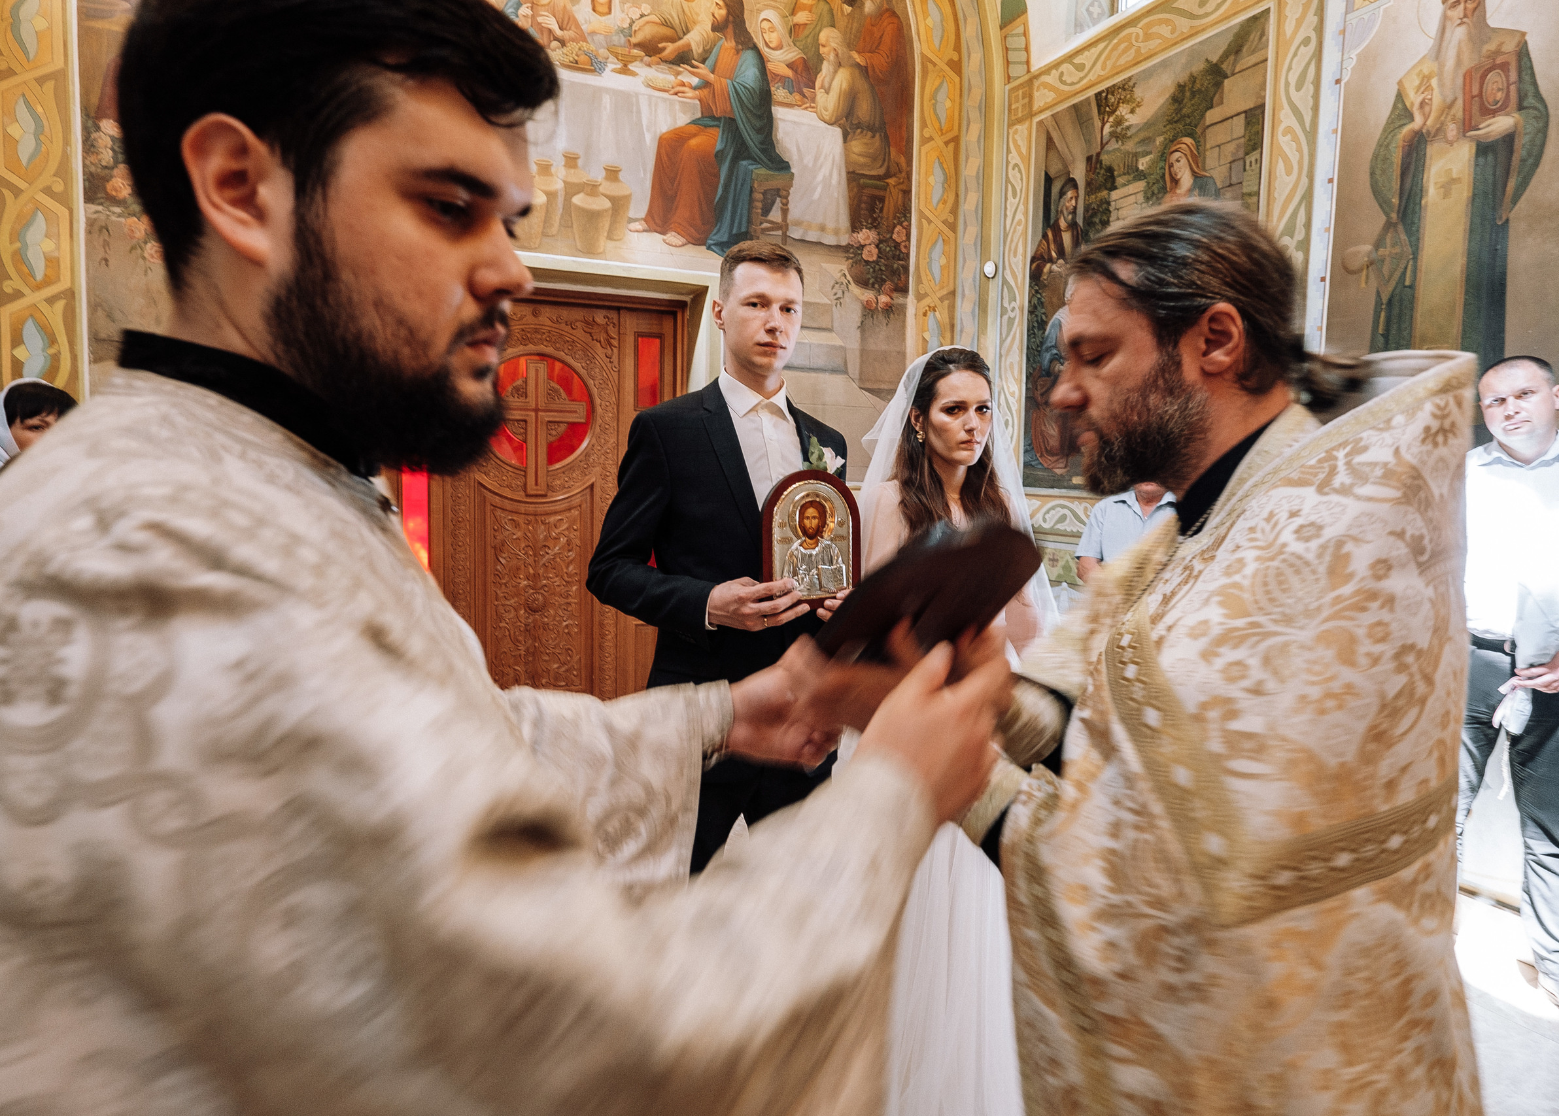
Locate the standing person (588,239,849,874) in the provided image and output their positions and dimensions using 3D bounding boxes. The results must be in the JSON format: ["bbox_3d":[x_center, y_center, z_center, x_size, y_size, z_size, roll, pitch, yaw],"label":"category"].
[{"bbox_3d":[-0.070,0.320,1.870,0.560,1.830,0.400,-1,5,-24],"label":"standing person"}]

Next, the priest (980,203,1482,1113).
[{"bbox_3d":[0.440,0.470,0.960,0.540,1.660,0.600,2,4,7],"label":"priest"}]

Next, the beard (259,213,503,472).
[{"bbox_3d":[-0.190,-0.106,0.510,0.120,0.135,0.145,9,4,-4],"label":"beard"}]

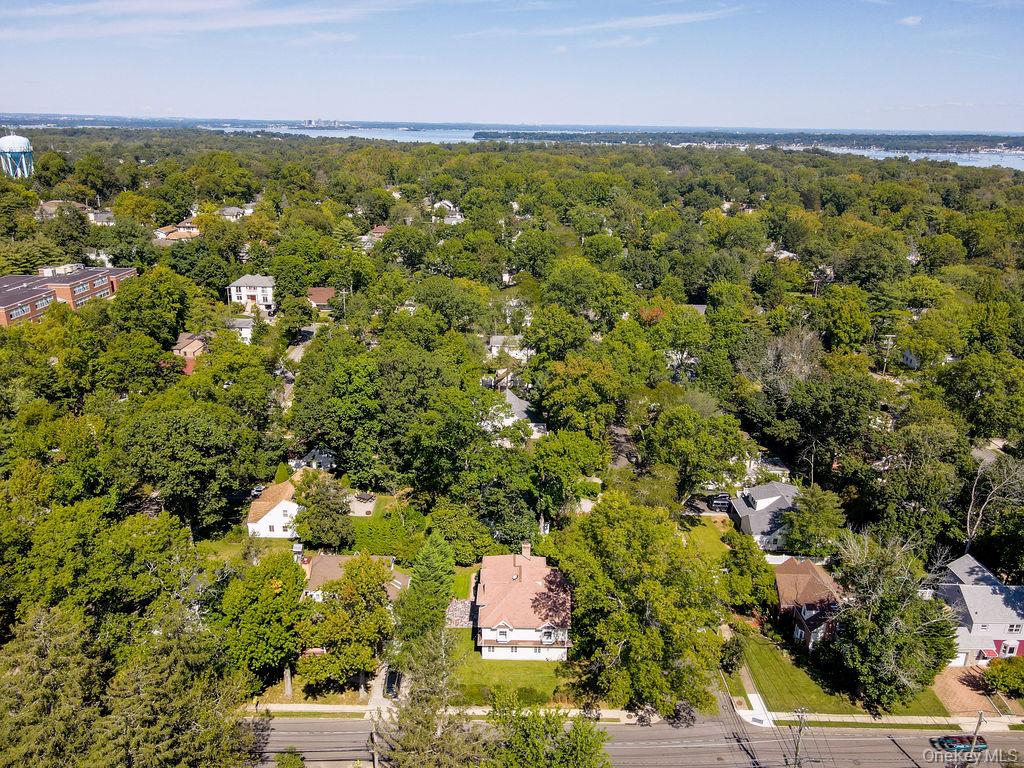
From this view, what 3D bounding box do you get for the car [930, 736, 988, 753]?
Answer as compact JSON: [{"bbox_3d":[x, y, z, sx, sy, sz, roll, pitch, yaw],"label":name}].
[{"bbox_3d":[51.254,40.612,80.631,4.900,1.550,1.900,1,20,0],"label":"car"}]

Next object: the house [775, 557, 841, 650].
[{"bbox_3d":[41.150,29.936,99.619,9.000,8.000,12.500,1,20,0],"label":"house"}]

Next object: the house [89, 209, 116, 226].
[{"bbox_3d":[-216.681,-86.370,376.369,14.500,8.500,11.000,1,20,0],"label":"house"}]

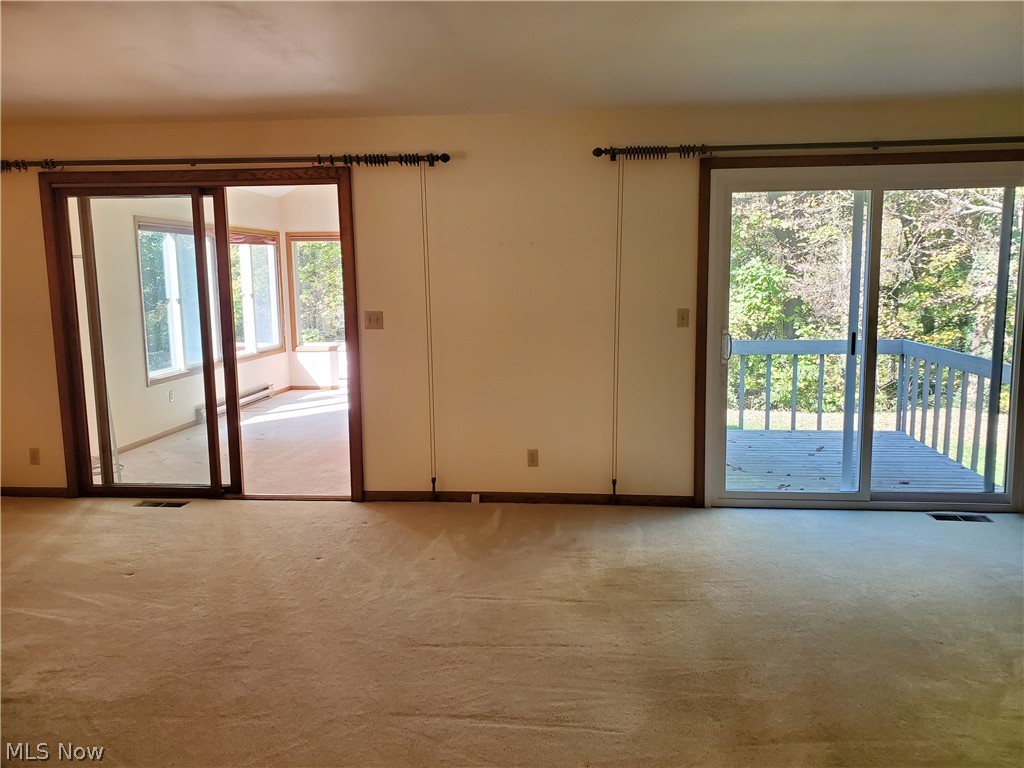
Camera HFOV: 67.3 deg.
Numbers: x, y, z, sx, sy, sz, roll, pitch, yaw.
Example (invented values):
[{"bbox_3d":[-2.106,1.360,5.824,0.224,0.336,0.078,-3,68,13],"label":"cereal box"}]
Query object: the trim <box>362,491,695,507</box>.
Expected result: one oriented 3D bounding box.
[{"bbox_3d":[0.089,0.739,4.930,2.123,0.072,0.018,0,8,5],"label":"trim"}]

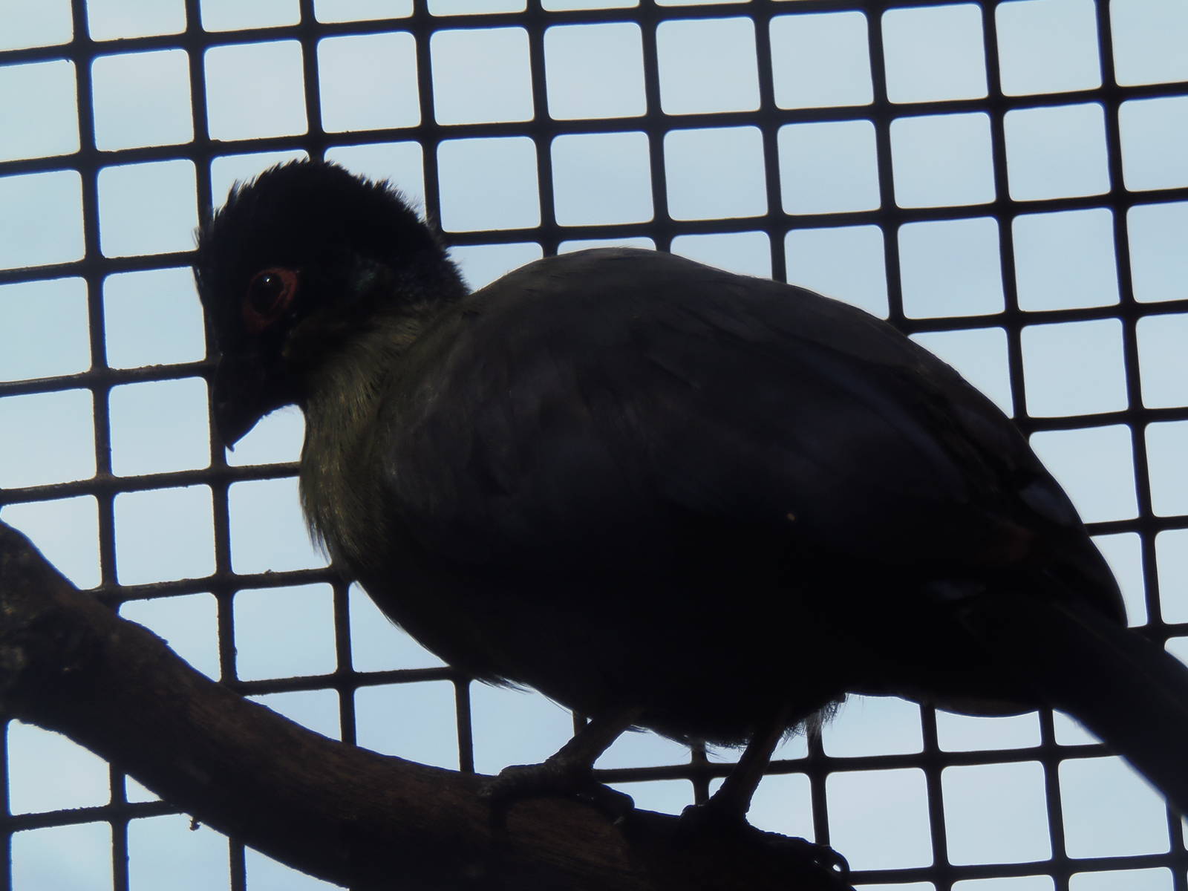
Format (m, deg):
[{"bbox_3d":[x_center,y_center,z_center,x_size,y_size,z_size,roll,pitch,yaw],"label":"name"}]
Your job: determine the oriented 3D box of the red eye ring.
[{"bbox_3d":[-0.068,-0.031,1.525,0.012,0.014,0.004,-6,-13,6],"label":"red eye ring"}]

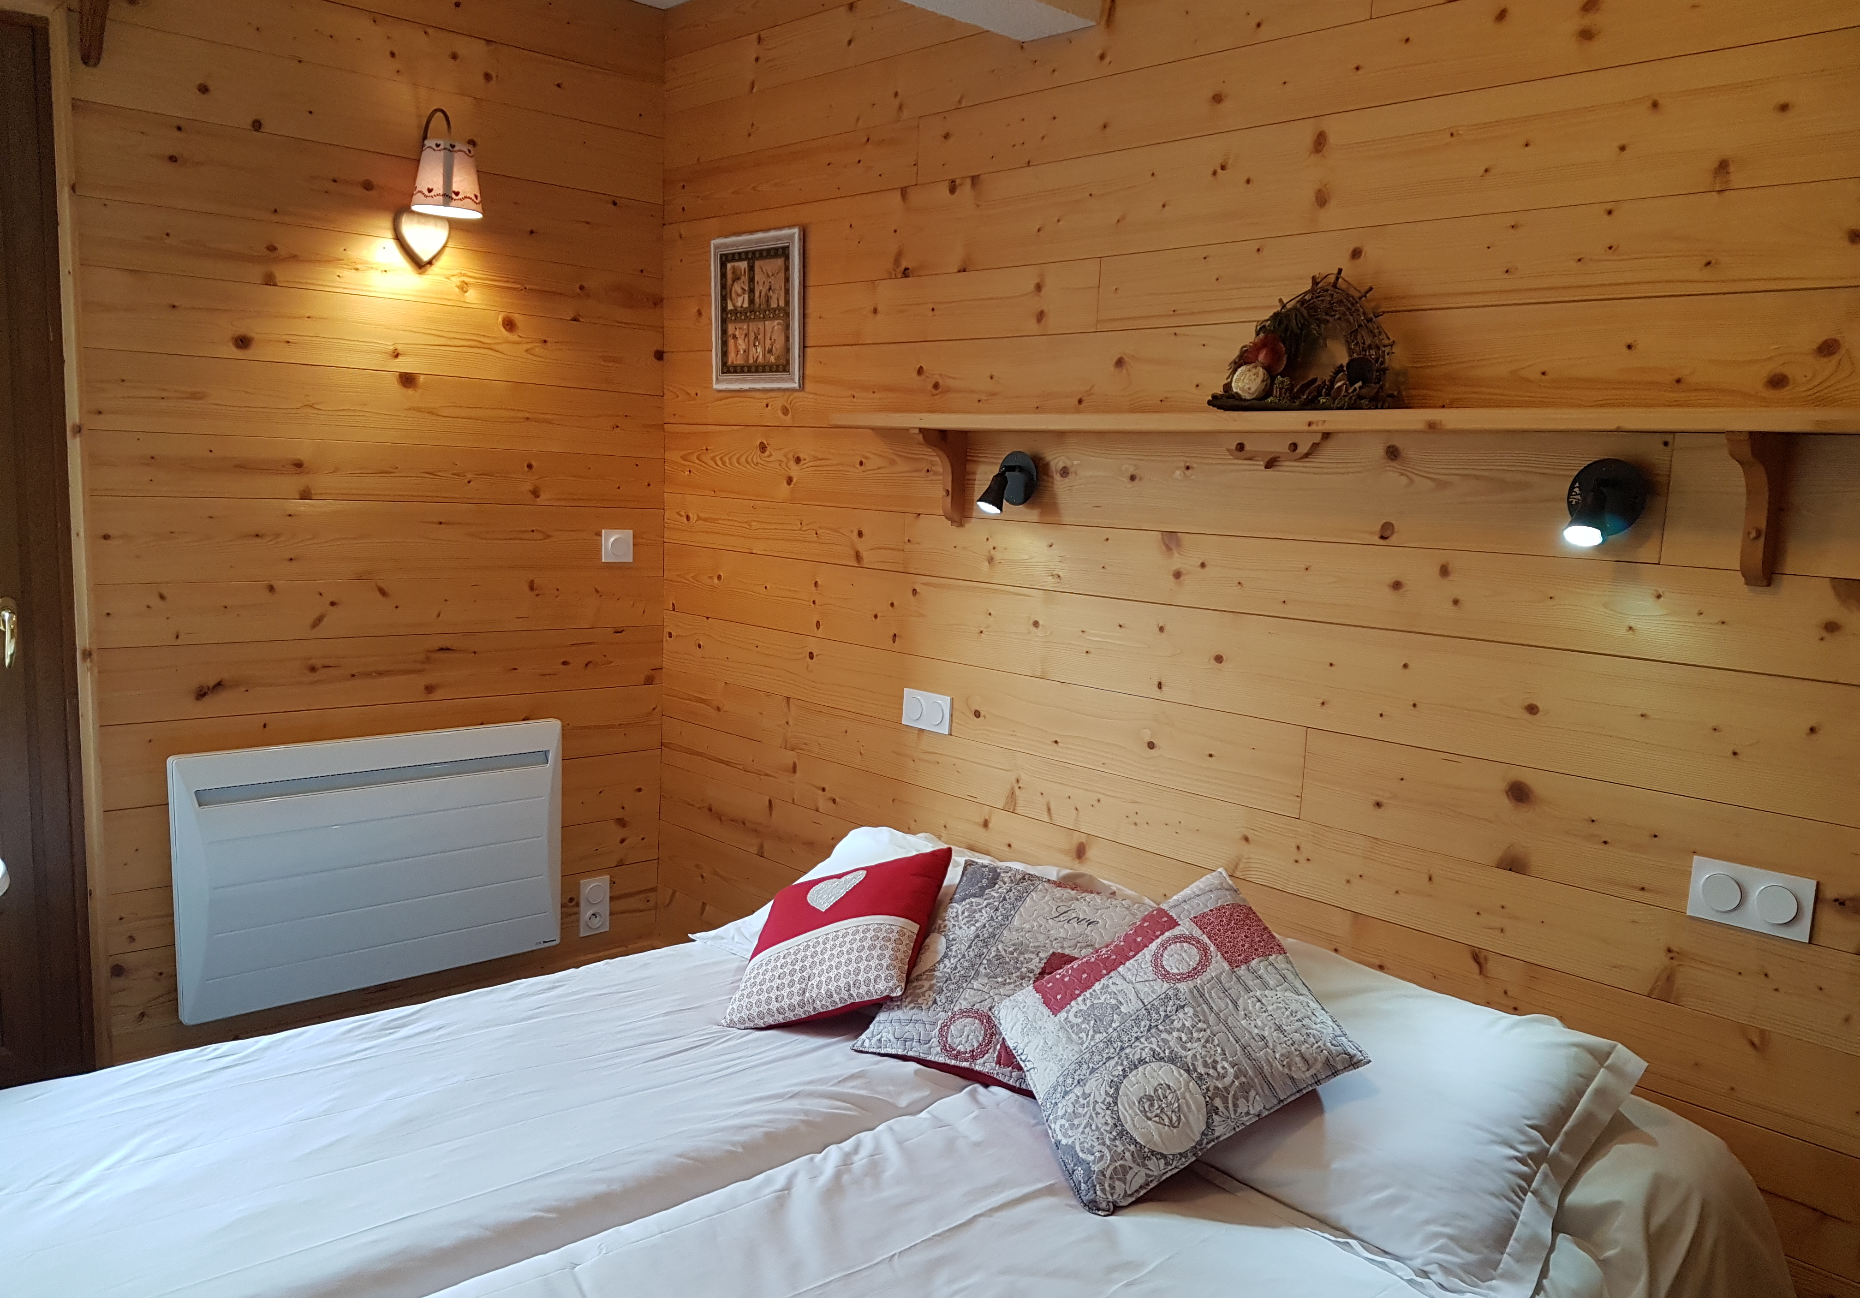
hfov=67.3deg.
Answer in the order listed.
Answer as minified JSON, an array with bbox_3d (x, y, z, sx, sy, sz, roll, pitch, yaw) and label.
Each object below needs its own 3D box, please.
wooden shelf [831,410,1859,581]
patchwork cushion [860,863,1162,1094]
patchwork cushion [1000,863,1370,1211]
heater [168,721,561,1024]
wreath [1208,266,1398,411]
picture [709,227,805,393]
[{"bbox_3d":[0.528,-0.283,2.365,0.155,0.228,2.010,-5,10,-43],"label":"wooden shelf"},{"bbox_3d":[0.130,0.491,2.132,0.385,0.125,0.385,4,43,35],"label":"patchwork cushion"},{"bbox_3d":[0.321,0.512,1.874,0.385,0.125,0.385,-30,33,-2],"label":"patchwork cushion"},{"bbox_3d":[-1.274,0.496,3.272,0.878,0.572,0.110,-5,10,-43],"label":"heater"},{"bbox_3d":[0.612,-0.493,2.266,0.110,0.222,0.305,-5,10,-43],"label":"wreath"},{"bbox_3d":[-0.429,-0.824,3.426,0.022,0.375,0.354,-5,10,-43],"label":"picture"}]

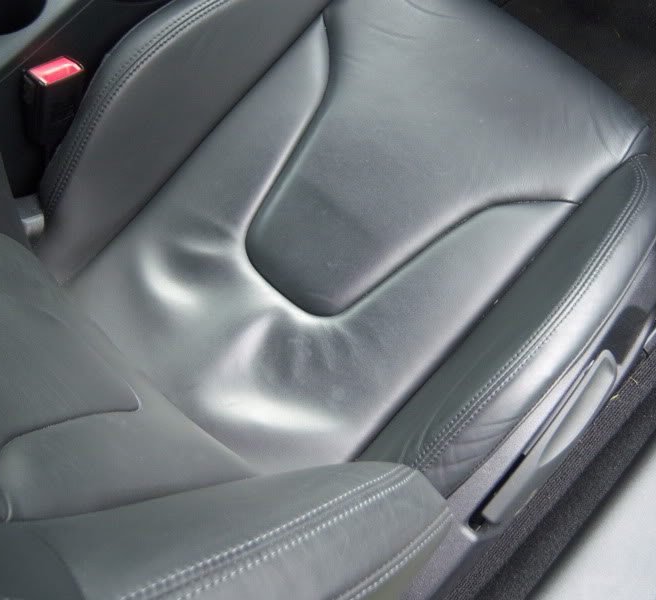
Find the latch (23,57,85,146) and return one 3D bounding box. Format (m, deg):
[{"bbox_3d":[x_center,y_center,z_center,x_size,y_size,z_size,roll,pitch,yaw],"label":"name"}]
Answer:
[{"bbox_3d":[-0.272,-0.196,0.830,0.025,0.080,0.045,39,51,13],"label":"latch"}]

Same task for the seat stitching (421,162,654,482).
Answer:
[{"bbox_3d":[0.183,0.020,0.746,0.042,0.044,0.342,39,83,13],"label":"seat stitching"}]

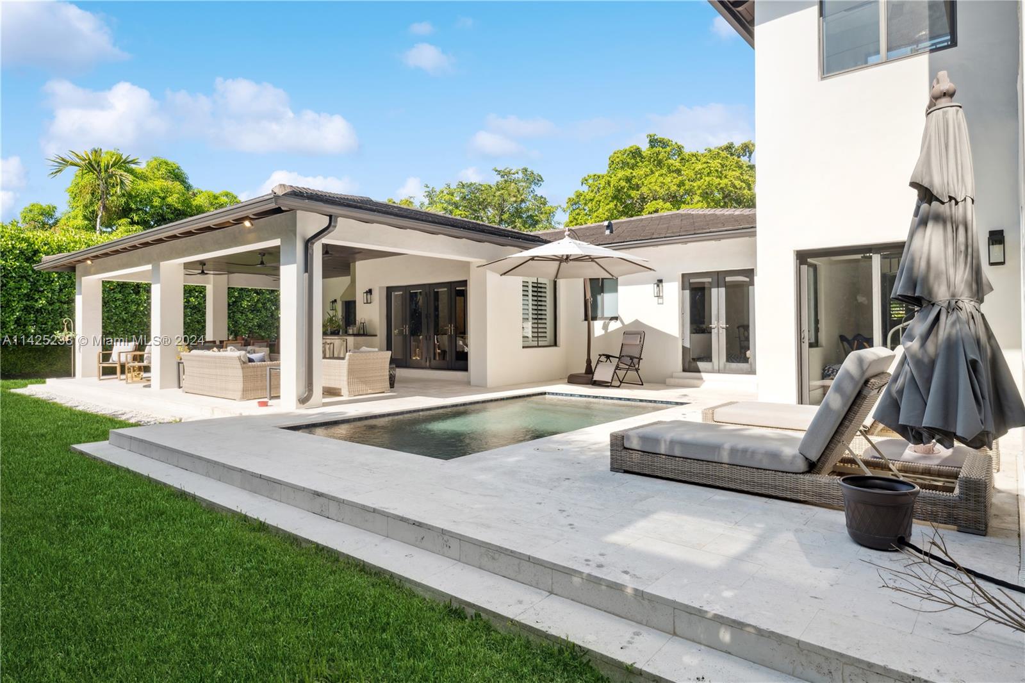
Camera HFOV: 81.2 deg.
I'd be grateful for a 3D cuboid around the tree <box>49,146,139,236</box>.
[{"bbox_3d":[-14.624,-2.810,21.067,2.900,7.878,2.900,0,1,0],"label":"tree"}]

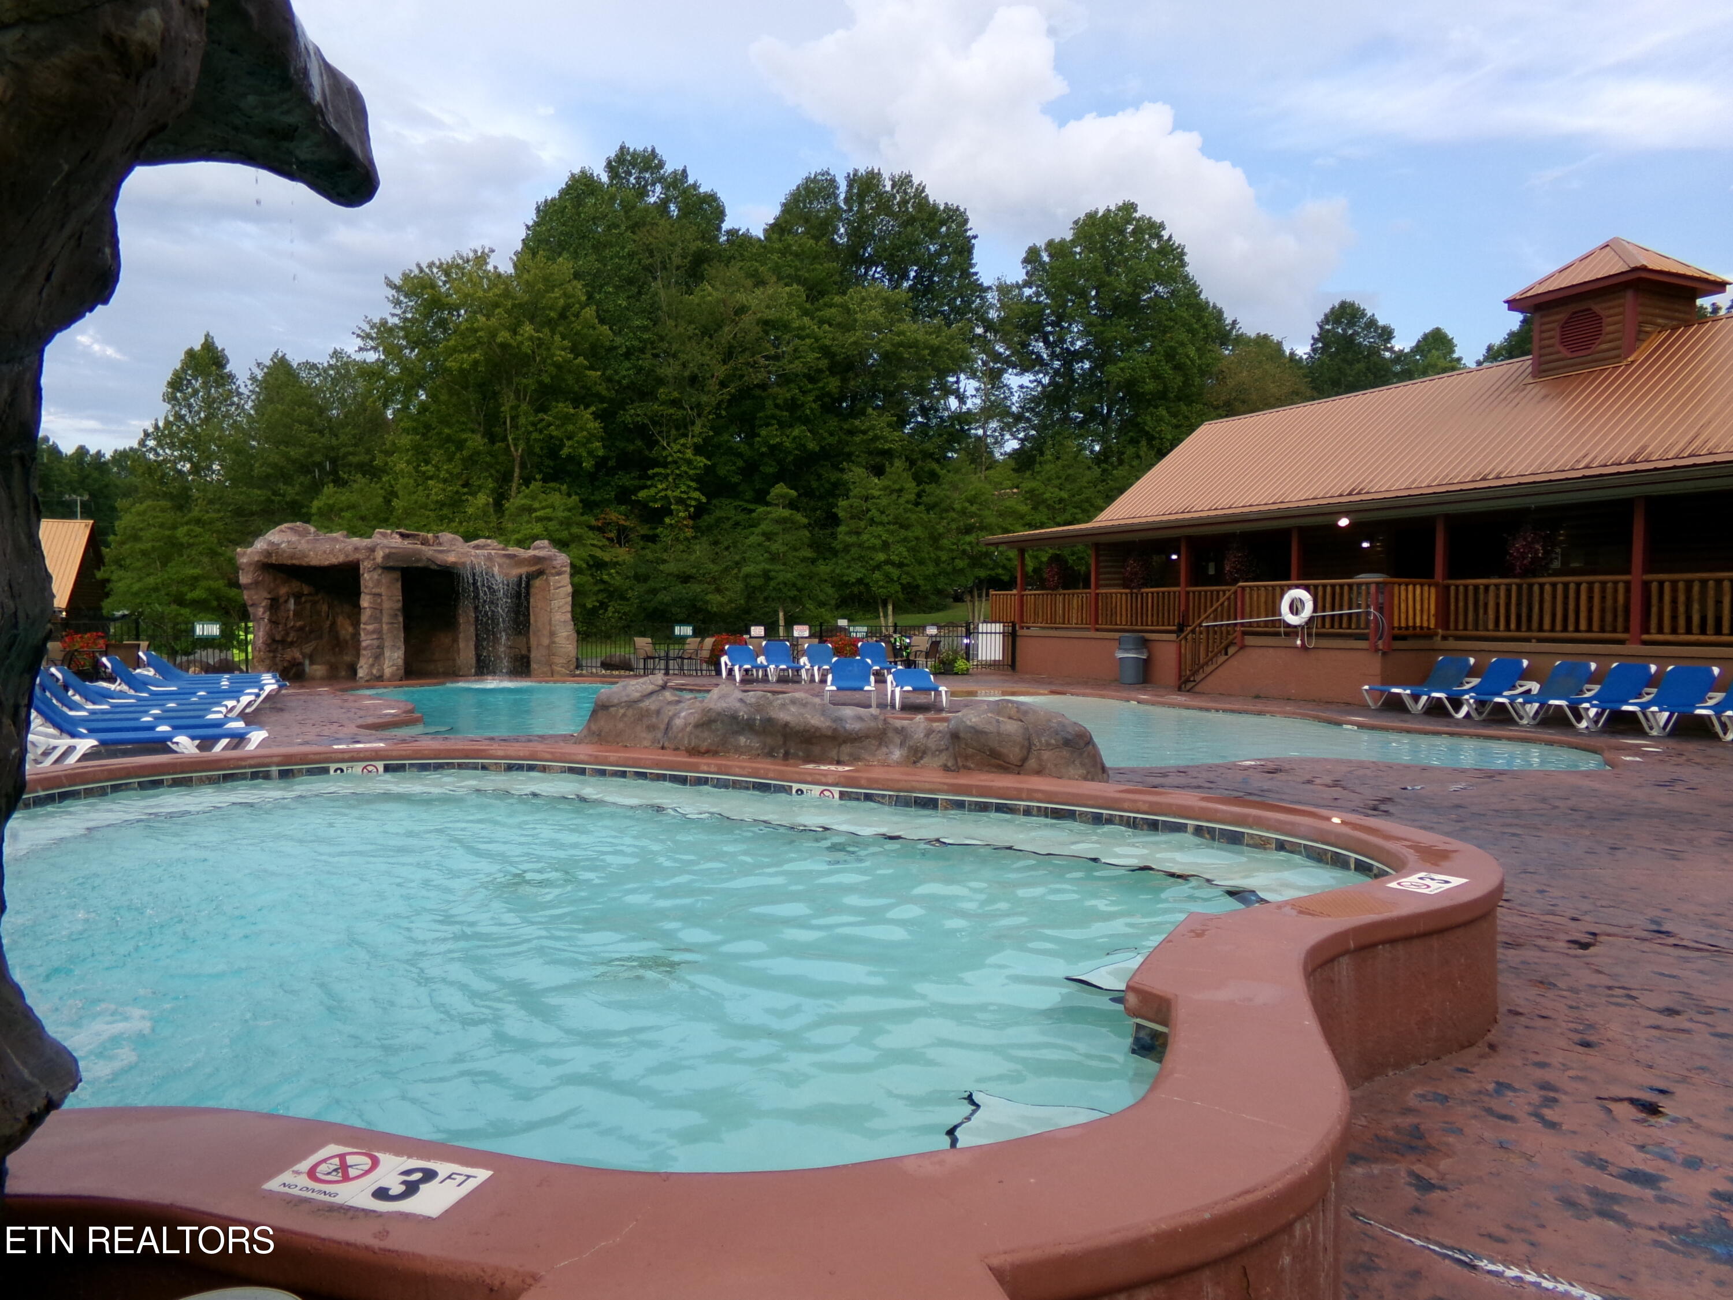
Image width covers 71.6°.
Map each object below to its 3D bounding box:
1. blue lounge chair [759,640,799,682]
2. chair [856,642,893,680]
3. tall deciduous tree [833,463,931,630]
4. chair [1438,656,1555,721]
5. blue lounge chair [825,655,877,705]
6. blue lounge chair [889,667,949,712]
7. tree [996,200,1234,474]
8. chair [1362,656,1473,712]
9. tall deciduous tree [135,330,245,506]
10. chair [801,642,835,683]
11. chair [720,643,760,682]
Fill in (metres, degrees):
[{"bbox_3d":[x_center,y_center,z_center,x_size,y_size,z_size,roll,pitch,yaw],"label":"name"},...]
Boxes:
[{"bbox_3d":[-1.778,0.253,25.849,0.700,0.839,1.900,0,2,-17],"label":"blue lounge chair"},{"bbox_3d":[0.264,0.236,25.138,0.700,0.800,1.880,0,2,-11],"label":"chair"},{"bbox_3d":[0.467,-2.779,36.000,3.100,5.841,3.100,0,2,0],"label":"tall deciduous tree"},{"bbox_3d":[8.785,0.541,17.443,1.880,0.800,0.700,0,2,-25],"label":"chair"},{"bbox_3d":[-0.229,0.506,18.473,0.700,0.751,1.900,0,2,0],"label":"blue lounge chair"},{"bbox_3d":[0.739,0.568,17.884,0.700,0.560,1.880,0,2,-6],"label":"blue lounge chair"},{"bbox_3d":[12.473,-12.169,60.000,11.300,20.349,11.300,1,2,0],"label":"tree"},{"bbox_3d":[8.444,0.520,18.095,1.900,0.781,0.700,-1,2,-27],"label":"chair"},{"bbox_3d":[-30.893,-7.344,55.000,5.600,14.254,5.600,0,2,0],"label":"tall deciduous tree"},{"bbox_3d":[-0.853,0.276,25.863,0.700,0.795,1.900,0,2,-16],"label":"chair"},{"bbox_3d":[-2.438,0.267,24.707,0.700,0.710,1.880,0,2,-19],"label":"chair"}]

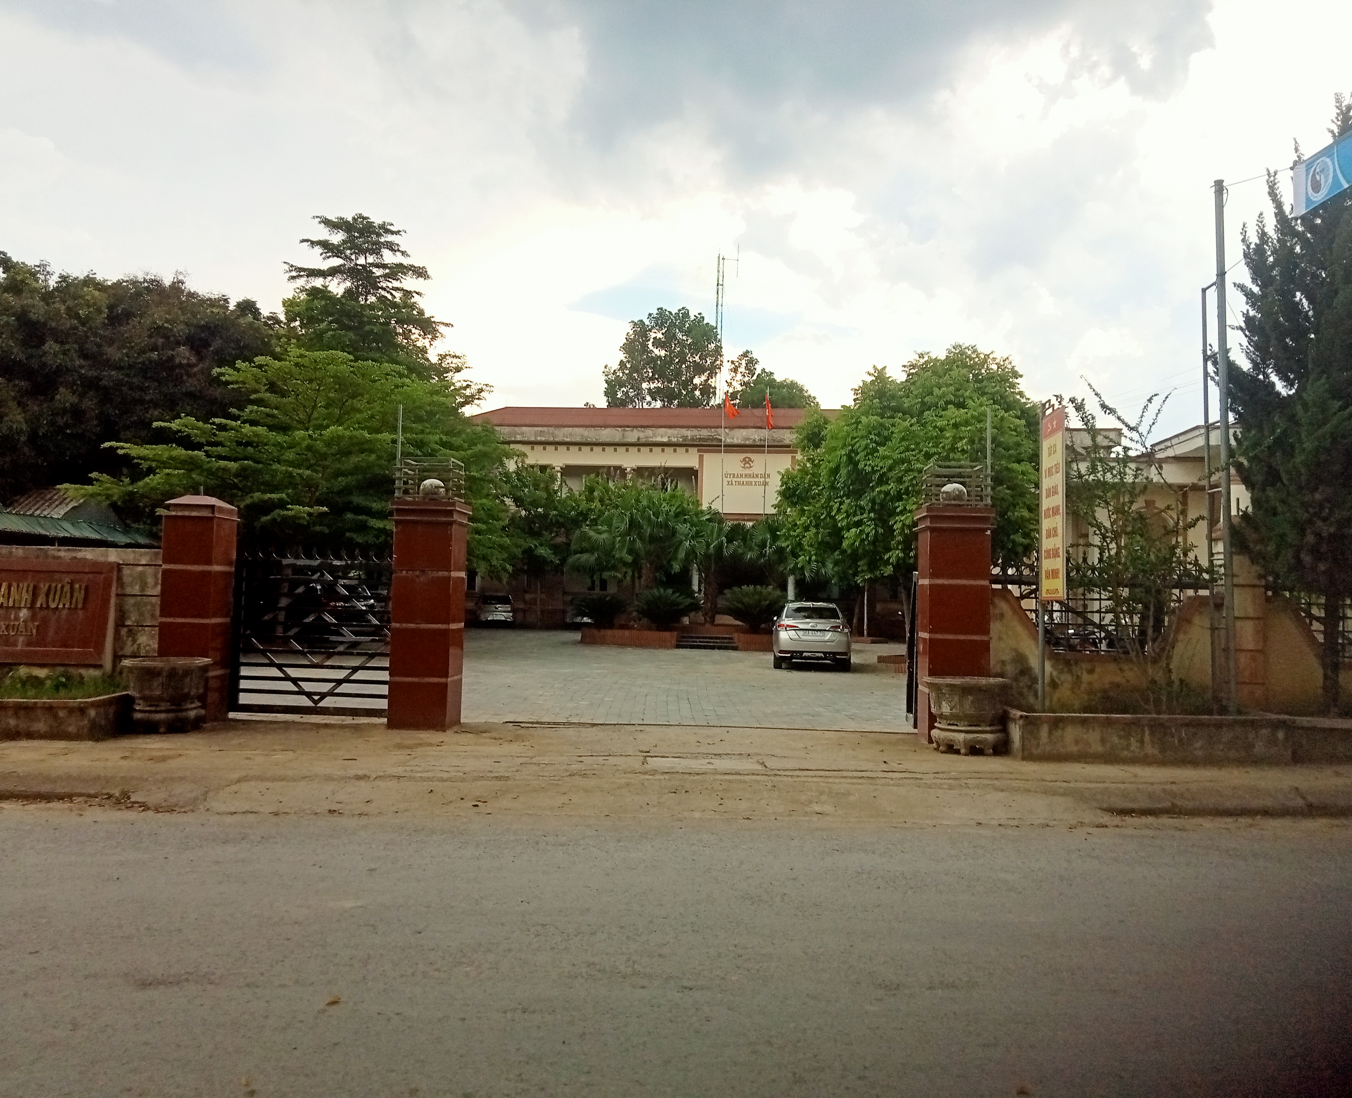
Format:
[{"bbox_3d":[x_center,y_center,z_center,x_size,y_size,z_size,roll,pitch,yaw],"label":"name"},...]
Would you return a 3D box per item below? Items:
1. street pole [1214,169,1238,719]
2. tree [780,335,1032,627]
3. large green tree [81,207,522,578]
[{"bbox_3d":[5.575,-1.069,12.021,0.090,5.443,0.090,0,-3,3],"label":"street pole"},{"bbox_3d":[5.385,-0.892,27.333,6.000,7.300,5.800,1,-2,4],"label":"tree"},{"bbox_3d":[-10.276,-3.168,32.000,10.800,11.300,9.500,1,-3,3],"label":"large green tree"}]

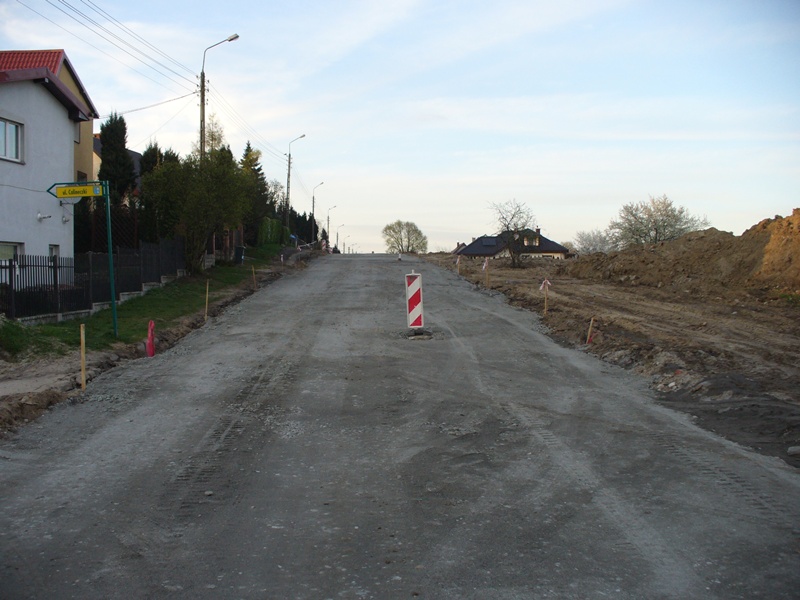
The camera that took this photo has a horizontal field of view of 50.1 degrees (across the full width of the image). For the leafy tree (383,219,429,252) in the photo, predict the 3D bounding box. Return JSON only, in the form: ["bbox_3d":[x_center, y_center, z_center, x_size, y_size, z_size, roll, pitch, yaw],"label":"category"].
[{"bbox_3d":[0.924,-9.848,150.129,8.000,8.200,8.000,1,2,0],"label":"leafy tree"}]

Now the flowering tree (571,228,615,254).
[{"bbox_3d":[18.081,-4.490,80.069,4.100,4.400,4.000,1,2,0],"label":"flowering tree"}]

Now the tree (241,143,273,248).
[{"bbox_3d":[-8.929,-6.264,53.111,2.600,7.000,2.600,1,2,0],"label":"tree"}]

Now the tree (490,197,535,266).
[{"bbox_3d":[5.293,-3.125,40.051,2.100,3.200,2.000,1,2,0],"label":"tree"}]

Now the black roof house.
[{"bbox_3d":[14.705,-6.450,113.095,14.000,6.000,11.500,1,2,9],"label":"black roof house"}]

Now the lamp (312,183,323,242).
[{"bbox_3d":[-9.768,-9.383,102.145,1.500,9.200,0.400,1,2,-2],"label":"lamp"}]

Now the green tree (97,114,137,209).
[{"bbox_3d":[-10.602,-3.968,32.096,1.450,6.100,1.450,1,2,0],"label":"green tree"}]

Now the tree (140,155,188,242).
[{"bbox_3d":[-9.386,-3.497,34.071,1.900,4.500,1.900,1,2,0],"label":"tree"}]

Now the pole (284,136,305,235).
[{"bbox_3d":[-8.580,-8.973,70.647,1.550,9.300,0.400,1,2,-2],"label":"pole"}]

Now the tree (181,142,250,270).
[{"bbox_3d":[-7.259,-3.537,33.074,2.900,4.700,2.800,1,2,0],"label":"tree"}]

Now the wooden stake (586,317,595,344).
[{"bbox_3d":[3.466,0.566,15.600,0.045,0.480,0.045,12,2,0],"label":"wooden stake"}]

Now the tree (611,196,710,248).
[{"bbox_3d":[18.715,-4.901,62.087,6.900,5.500,6.500,1,2,0],"label":"tree"}]

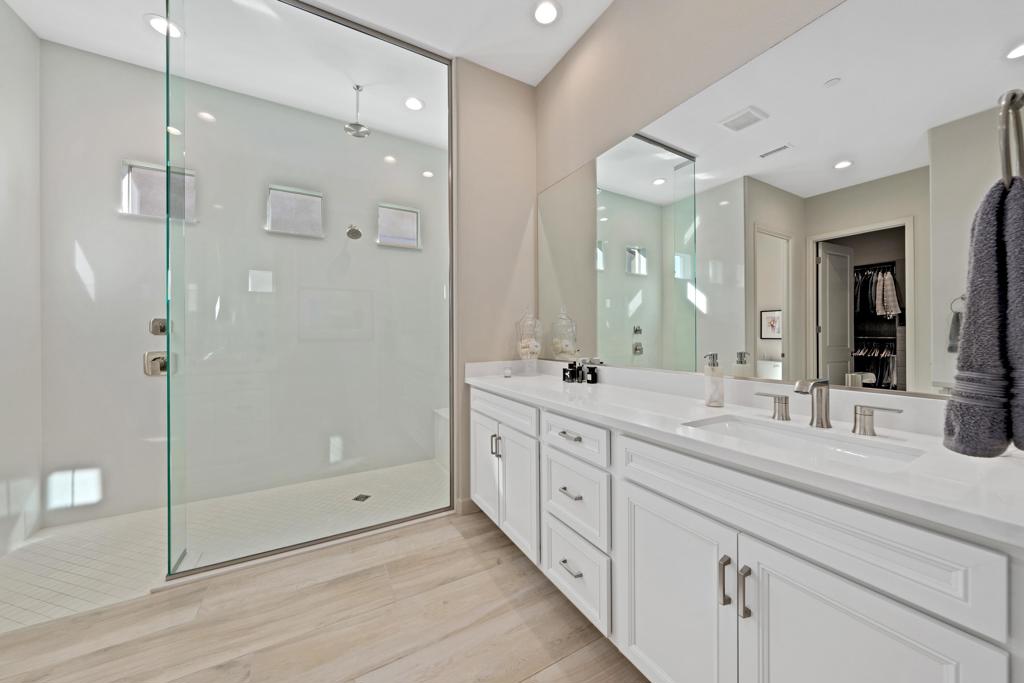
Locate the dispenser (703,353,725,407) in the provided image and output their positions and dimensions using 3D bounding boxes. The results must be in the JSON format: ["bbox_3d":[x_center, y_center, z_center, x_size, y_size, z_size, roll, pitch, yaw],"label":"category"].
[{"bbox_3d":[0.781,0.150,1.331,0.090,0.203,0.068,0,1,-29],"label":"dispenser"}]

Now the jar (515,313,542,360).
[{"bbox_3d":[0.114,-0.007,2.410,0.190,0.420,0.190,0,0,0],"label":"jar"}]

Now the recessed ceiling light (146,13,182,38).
[{"bbox_3d":[-2.083,-1.888,2.046,0.165,0.025,0.165,0,1,-29],"label":"recessed ceiling light"}]

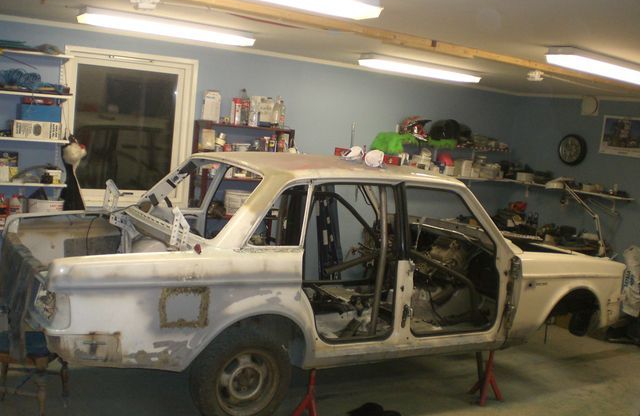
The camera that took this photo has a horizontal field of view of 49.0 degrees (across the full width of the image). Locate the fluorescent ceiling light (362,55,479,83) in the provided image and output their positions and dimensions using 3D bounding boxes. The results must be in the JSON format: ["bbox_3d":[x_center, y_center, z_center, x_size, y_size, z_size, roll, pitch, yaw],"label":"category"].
[{"bbox_3d":[0.914,-1.241,6.295,1.250,0.090,0.180,1,8,-31],"label":"fluorescent ceiling light"}]

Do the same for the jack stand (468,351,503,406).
[{"bbox_3d":[1.169,1.202,4.968,0.220,0.390,0.220,2,8,-28],"label":"jack stand"}]

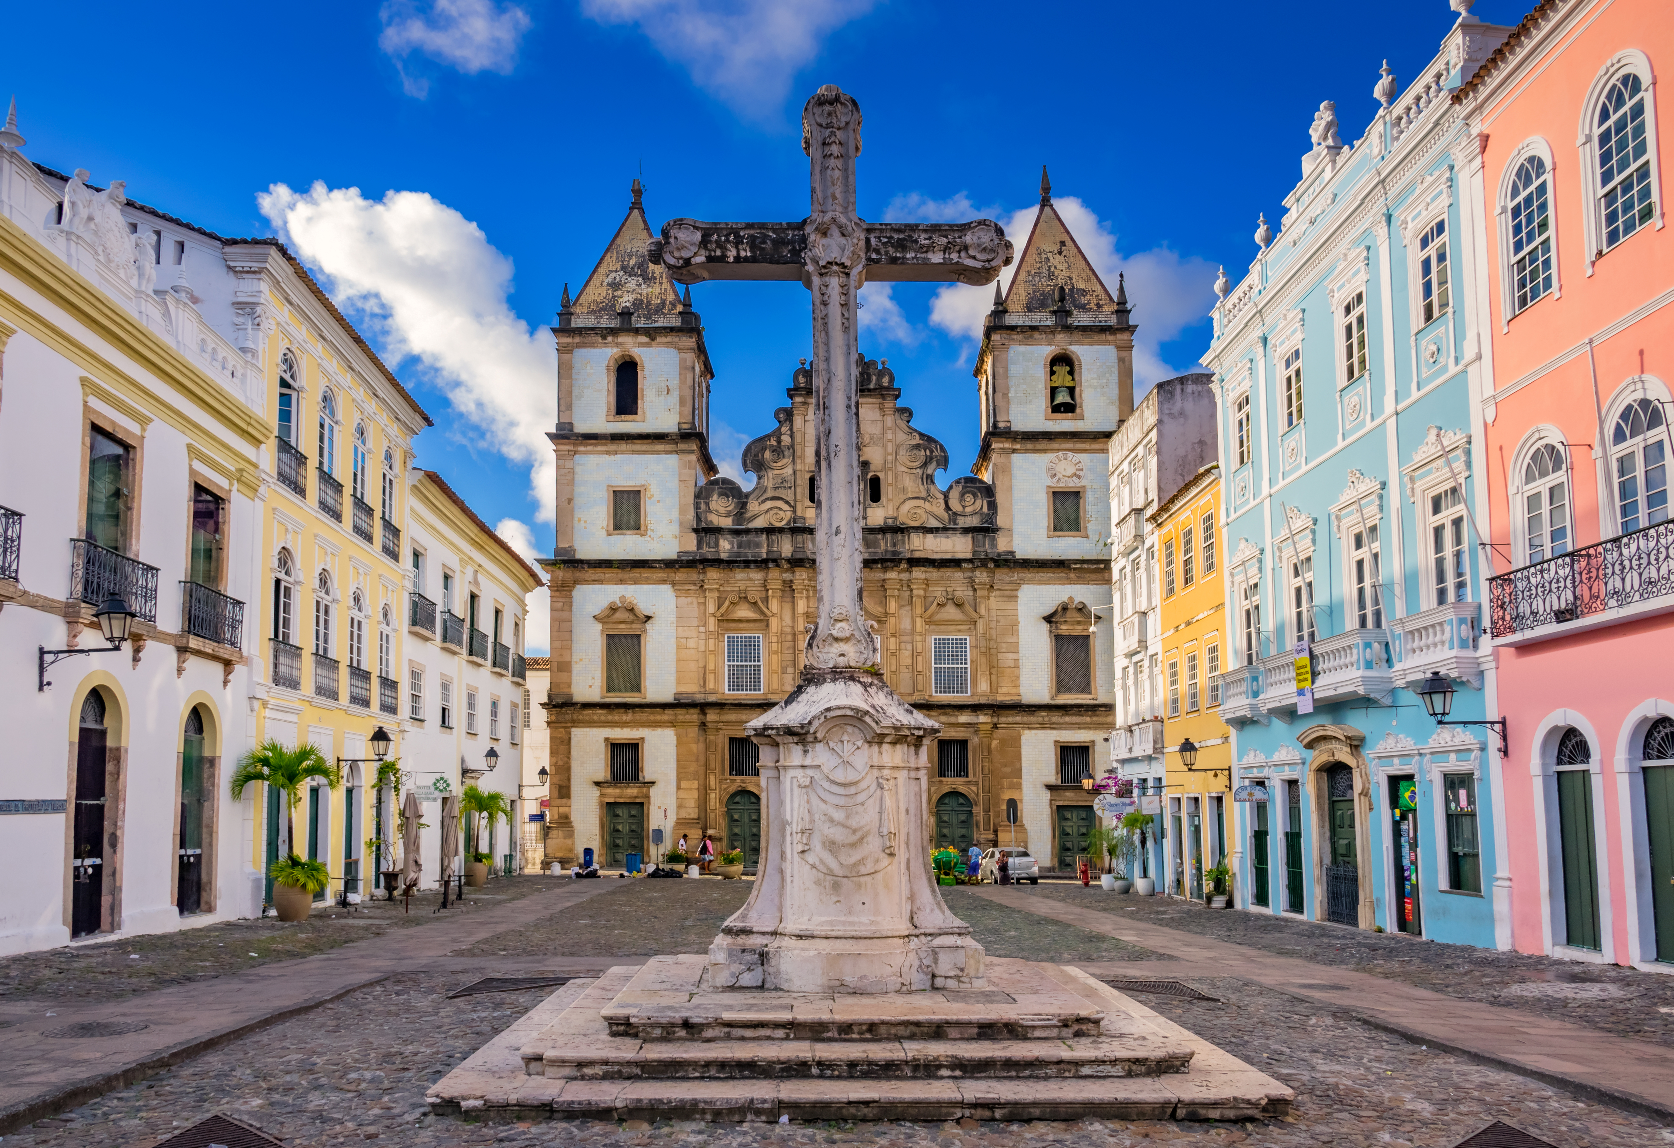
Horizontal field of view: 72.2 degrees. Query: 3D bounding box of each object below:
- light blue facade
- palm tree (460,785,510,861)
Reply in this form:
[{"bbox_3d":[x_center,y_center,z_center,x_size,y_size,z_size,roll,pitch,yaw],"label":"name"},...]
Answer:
[{"bbox_3d":[12.366,-0.754,21.492,7.000,14.200,10.000,0,-11,-2],"label":"light blue facade"},{"bbox_3d":[-11.457,8.052,37.228,1.500,2.300,1.500,0,-11,-2],"label":"palm tree"}]

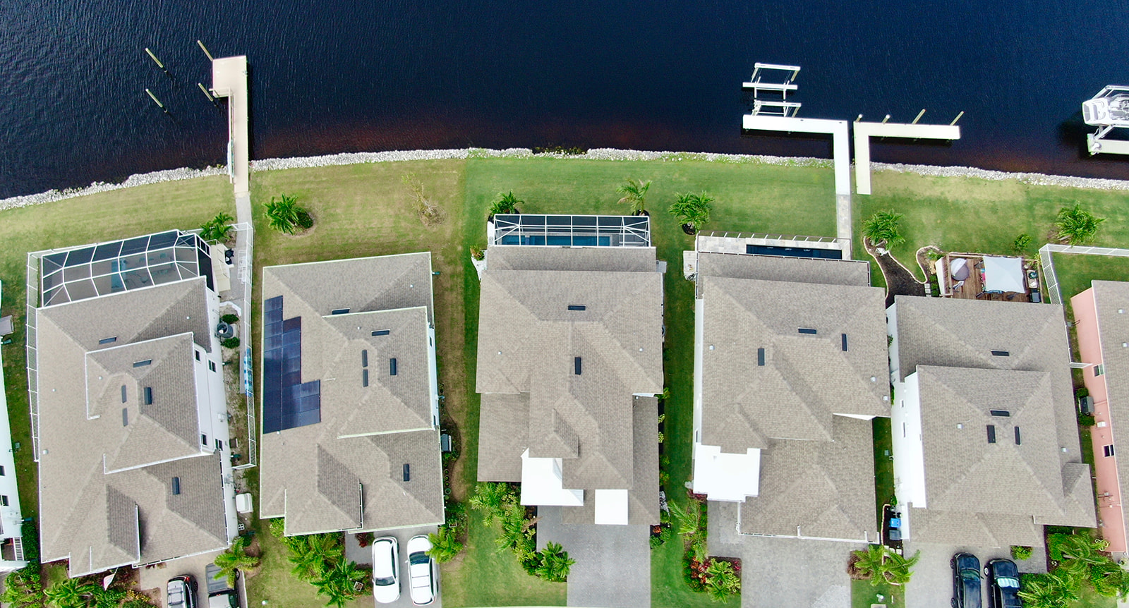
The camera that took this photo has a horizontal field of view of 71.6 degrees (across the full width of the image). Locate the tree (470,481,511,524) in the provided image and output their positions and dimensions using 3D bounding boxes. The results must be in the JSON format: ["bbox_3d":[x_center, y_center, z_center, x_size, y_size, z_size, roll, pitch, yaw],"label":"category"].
[{"bbox_3d":[-5.448,14.885,58.571,3.130,3.400,2.980,0,72,0],"label":"tree"}]

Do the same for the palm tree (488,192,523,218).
[{"bbox_3d":[-4.927,-8.085,66.313,2.960,3.400,2.590,0,72,0],"label":"palm tree"}]

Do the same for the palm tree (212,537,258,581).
[{"bbox_3d":[-23.602,18.679,57.018,3.230,4.000,3.190,0,72,0],"label":"palm tree"}]

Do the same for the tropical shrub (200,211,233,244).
[{"bbox_3d":[-29.011,-6.232,65.706,2.750,3.300,2.700,0,72,0],"label":"tropical shrub"}]

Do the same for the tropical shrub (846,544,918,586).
[{"bbox_3d":[23.456,19.212,57.659,4.520,3.600,2.880,0,72,0],"label":"tropical shrub"}]

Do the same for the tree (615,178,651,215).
[{"bbox_3d":[5.827,-8.772,66.248,2.950,4.000,3.050,0,72,0],"label":"tree"}]

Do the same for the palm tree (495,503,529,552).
[{"bbox_3d":[-3.852,16.612,58.398,2.540,3.600,3.640,0,72,0],"label":"palm tree"}]

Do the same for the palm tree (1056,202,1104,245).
[{"bbox_3d":[42.851,-6.481,65.594,3.960,3.300,3.830,0,72,0],"label":"palm tree"}]

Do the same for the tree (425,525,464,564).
[{"bbox_3d":[-8.722,17.895,57.747,2.700,3.100,2.400,0,72,0],"label":"tree"}]

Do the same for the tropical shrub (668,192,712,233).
[{"bbox_3d":[10.561,-7.555,65.891,3.830,3.400,3.460,0,72,0],"label":"tropical shrub"}]

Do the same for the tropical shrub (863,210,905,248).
[{"bbox_3d":[26.547,-6.081,65.617,3.300,3.700,3.100,0,72,0],"label":"tropical shrub"}]

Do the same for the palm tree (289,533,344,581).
[{"bbox_3d":[-17.984,18.540,57.274,3.960,3.600,3.160,0,72,0],"label":"palm tree"}]

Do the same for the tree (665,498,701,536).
[{"bbox_3d":[8.801,16.017,58.520,2.600,3.800,2.760,0,72,0],"label":"tree"}]

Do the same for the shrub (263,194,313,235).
[{"bbox_3d":[-23.342,-7.389,65.942,3.770,3.200,3.710,0,72,0],"label":"shrub"}]

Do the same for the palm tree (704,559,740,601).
[{"bbox_3d":[11.586,20.348,57.578,2.580,3.000,2.980,0,72,0],"label":"palm tree"}]

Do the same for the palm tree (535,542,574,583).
[{"bbox_3d":[-0.706,18.999,57.492,2.890,2.900,2.800,0,72,0],"label":"palm tree"}]

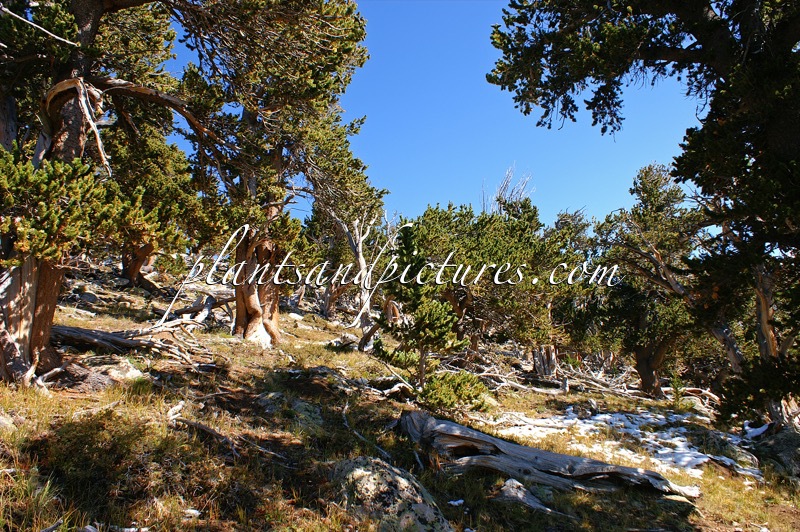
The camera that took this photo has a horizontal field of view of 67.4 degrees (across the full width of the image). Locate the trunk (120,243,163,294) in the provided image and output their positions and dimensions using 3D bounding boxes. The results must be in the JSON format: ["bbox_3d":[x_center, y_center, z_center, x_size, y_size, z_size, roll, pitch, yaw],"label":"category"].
[{"bbox_3d":[-7.946,0.077,18.500,1.150,1.550,0.950,0,-3,0],"label":"trunk"}]

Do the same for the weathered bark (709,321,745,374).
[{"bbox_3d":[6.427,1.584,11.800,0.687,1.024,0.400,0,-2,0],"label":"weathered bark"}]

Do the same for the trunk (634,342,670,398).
[{"bbox_3d":[5.391,2.231,12.800,0.660,1.180,0.600,0,-3,0],"label":"trunk"}]

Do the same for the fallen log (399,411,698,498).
[{"bbox_3d":[1.449,1.830,5.850,2.750,0.430,0.580,7,-2,11],"label":"fallen log"}]

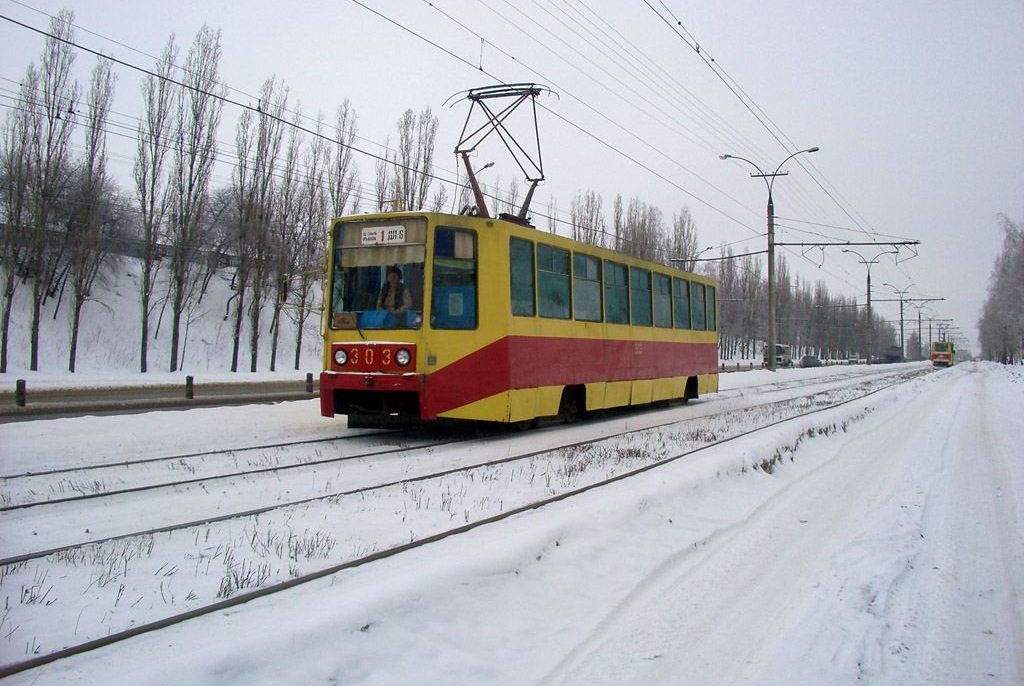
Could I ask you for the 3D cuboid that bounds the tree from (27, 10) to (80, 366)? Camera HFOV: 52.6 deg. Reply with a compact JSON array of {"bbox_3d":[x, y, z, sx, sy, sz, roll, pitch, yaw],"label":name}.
[{"bbox_3d":[-23.396,-7.752,52.718,2.610,18.460,2.610,1,-1,-24],"label":"tree"}]

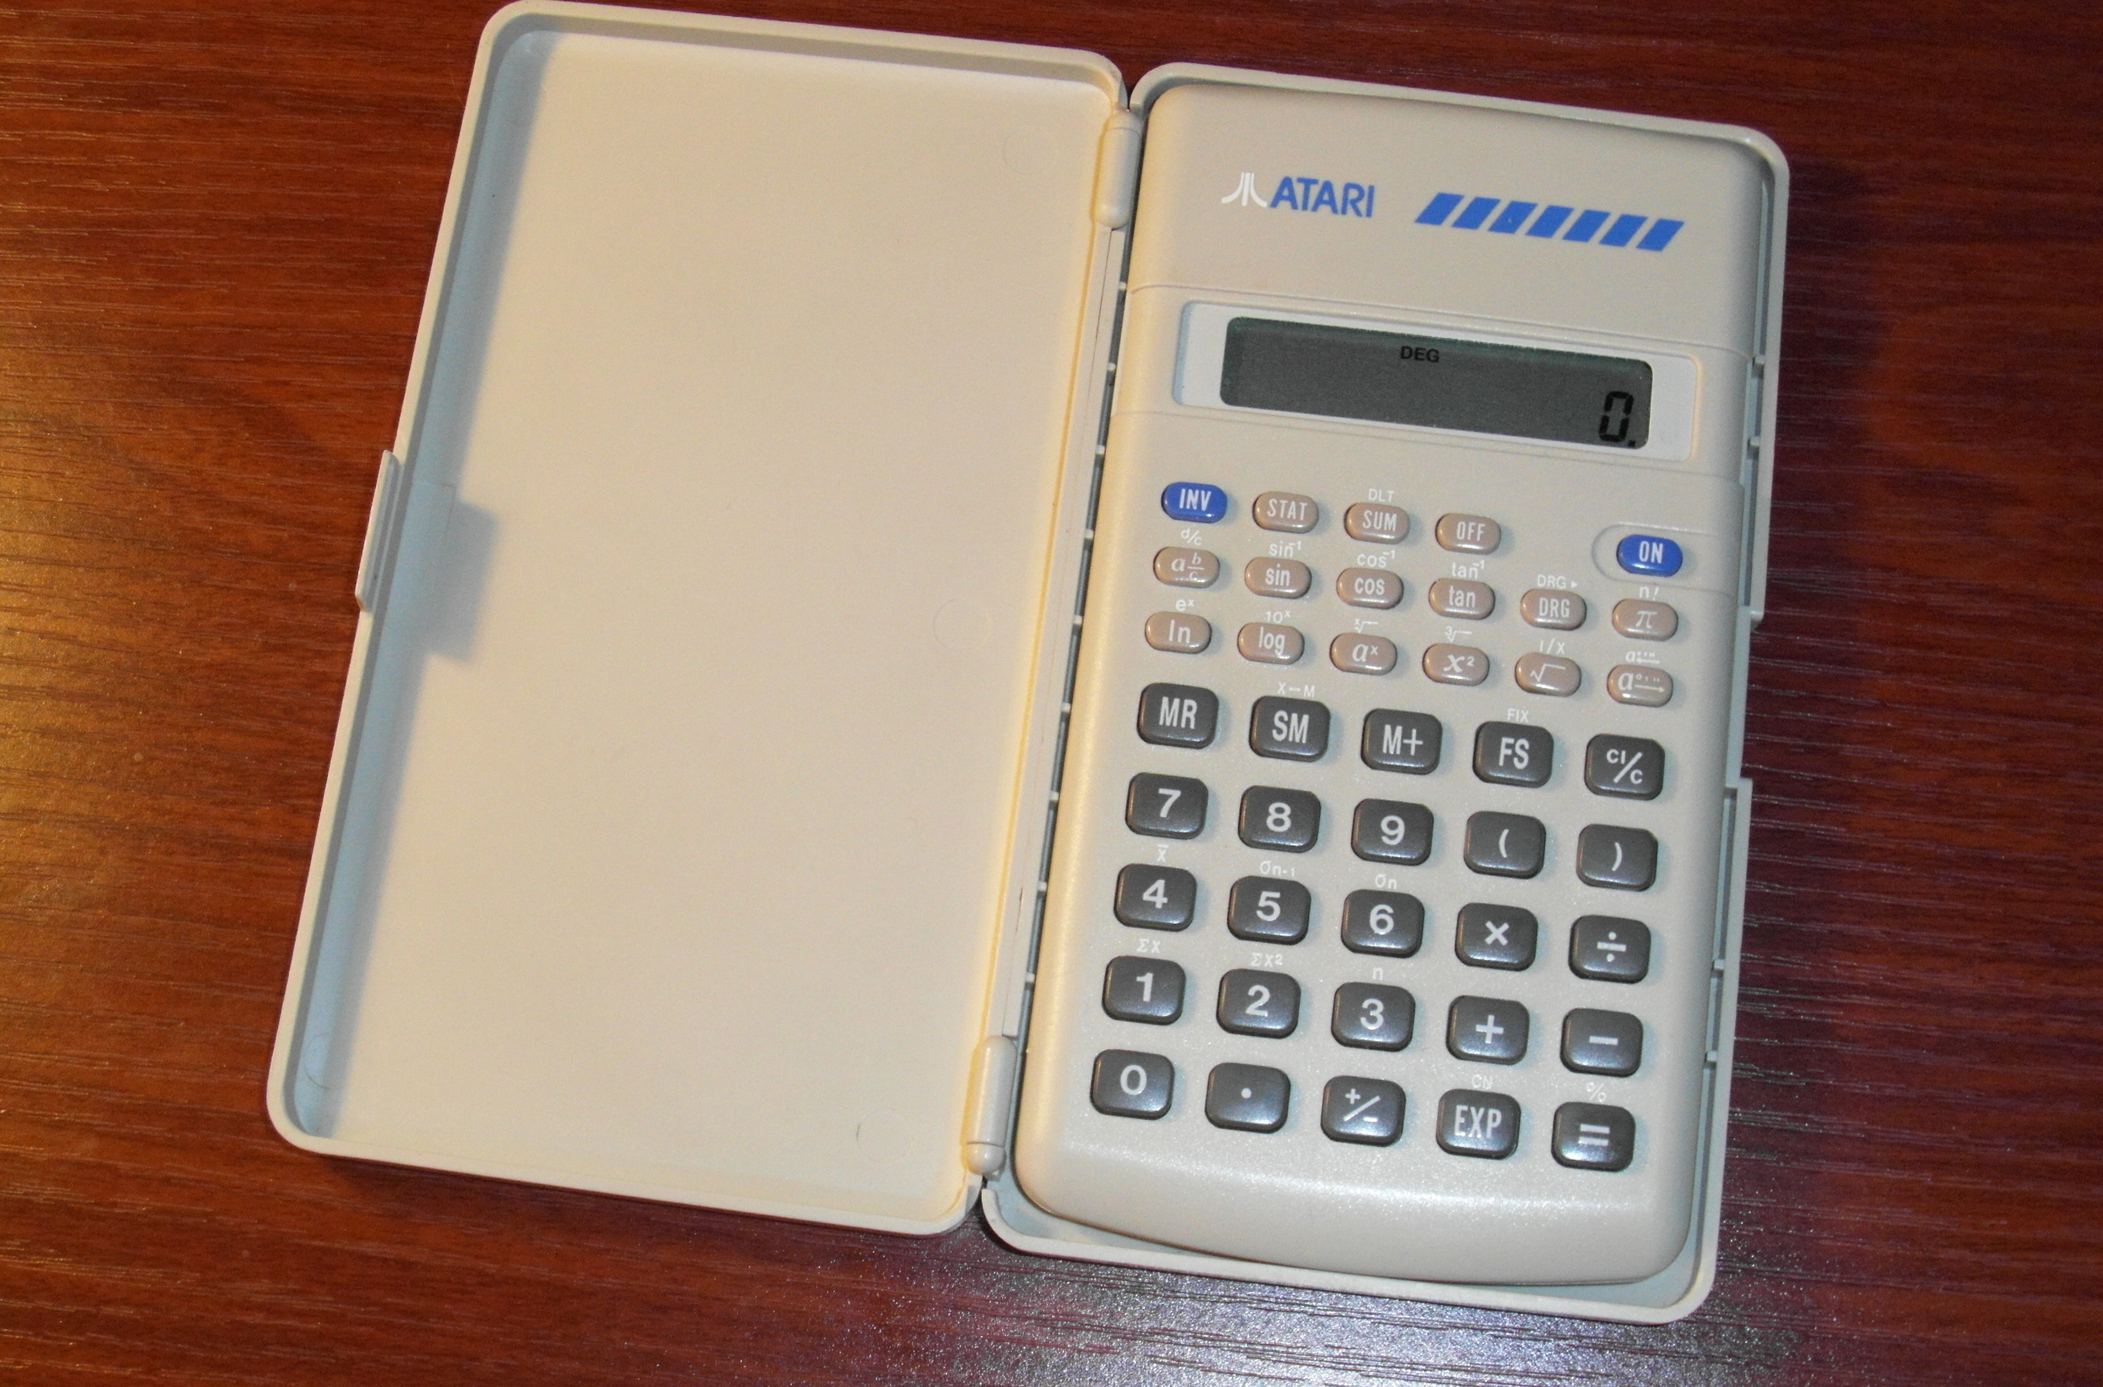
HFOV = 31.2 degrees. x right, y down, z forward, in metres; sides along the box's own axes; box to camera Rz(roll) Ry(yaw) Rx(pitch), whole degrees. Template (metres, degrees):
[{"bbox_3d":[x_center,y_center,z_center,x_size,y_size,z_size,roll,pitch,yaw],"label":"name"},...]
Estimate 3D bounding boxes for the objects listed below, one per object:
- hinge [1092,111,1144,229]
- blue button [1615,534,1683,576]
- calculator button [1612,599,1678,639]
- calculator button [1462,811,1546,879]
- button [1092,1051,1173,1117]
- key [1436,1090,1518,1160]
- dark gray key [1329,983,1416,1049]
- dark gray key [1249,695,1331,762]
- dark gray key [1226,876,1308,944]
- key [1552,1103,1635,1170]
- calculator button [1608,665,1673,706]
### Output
[{"bbox_3d":[0.008,-0.062,0.444,0.005,0.005,0.015,7,71,3],"label":"hinge"},{"bbox_3d":[0.065,-0.015,0.408,0.007,0.002,0.004,6,72,3],"label":"blue button"},{"bbox_3d":[0.065,-0.008,0.414,0.007,0.002,0.004,7,71,3],"label":"calculator button"},{"bbox_3d":[0.049,0.016,0.403,0.009,0.002,0.007,7,71,3],"label":"calculator button"},{"bbox_3d":[0.009,0.043,0.412,0.009,0.003,0.007,7,74,3],"label":"button"},{"bbox_3d":[0.044,0.044,0.389,0.009,0.002,0.007,6,72,3],"label":"key"},{"bbox_3d":[0.035,0.035,0.414,0.009,0.003,0.007,7,74,3],"label":"dark gray key"},{"bbox_3d":[0.027,0.004,0.423,0.009,0.003,0.007,7,74,3],"label":"dark gray key"},{"bbox_3d":[0.023,0.023,0.401,0.009,0.002,0.007,7,71,3],"label":"dark gray key"},{"bbox_3d":[0.057,0.047,0.396,0.009,0.002,0.007,7,71,3],"label":"key"},{"bbox_3d":[0.066,-0.001,0.424,0.007,0.002,0.004,7,74,3],"label":"calculator button"}]

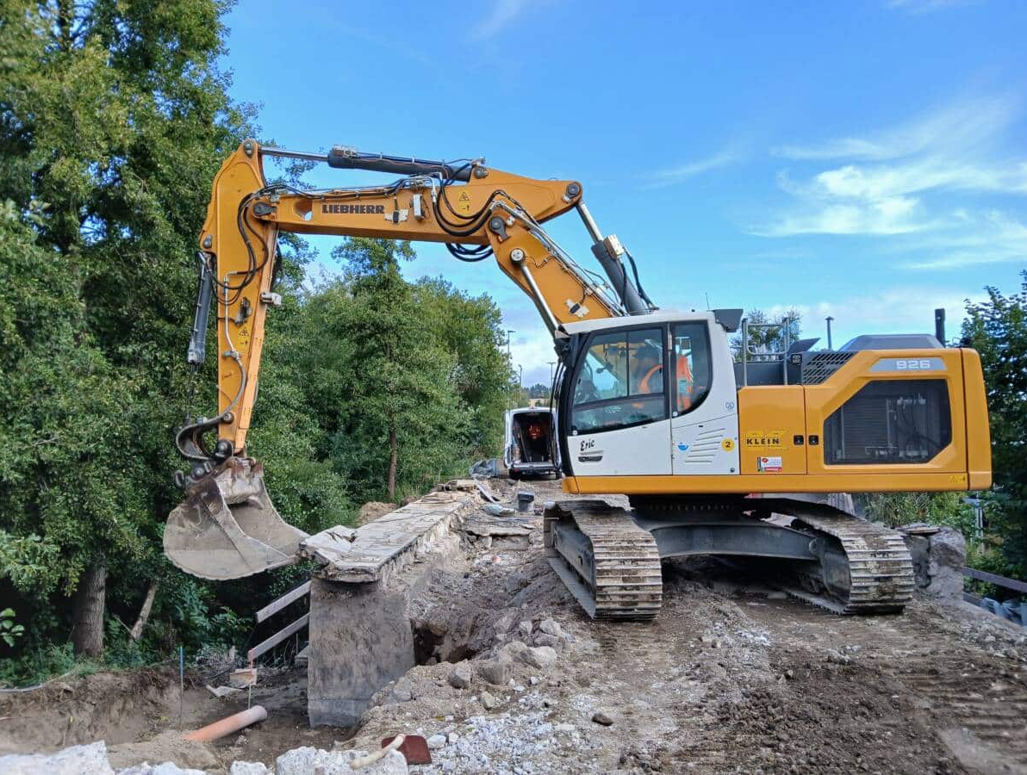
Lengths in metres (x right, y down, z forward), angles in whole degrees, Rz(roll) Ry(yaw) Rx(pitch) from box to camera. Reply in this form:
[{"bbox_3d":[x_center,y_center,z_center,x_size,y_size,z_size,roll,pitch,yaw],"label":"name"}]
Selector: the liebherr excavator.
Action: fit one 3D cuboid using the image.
[{"bbox_3d":[0.670,-0.280,9.430,9.100,5.250,4.500,0,-3,-3],"label":"liebherr excavator"}]

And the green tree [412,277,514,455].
[{"bbox_3d":[-2.100,-0.600,28.000,4.300,7.000,4.300,0,-3,0],"label":"green tree"}]

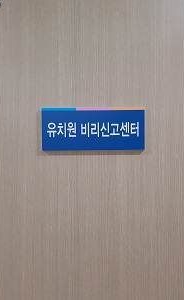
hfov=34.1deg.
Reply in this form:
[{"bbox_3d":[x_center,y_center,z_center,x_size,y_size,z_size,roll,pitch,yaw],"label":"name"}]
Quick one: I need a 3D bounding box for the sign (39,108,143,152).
[{"bbox_3d":[0.004,-0.065,0.929,0.316,0.130,0.018,0,0,0],"label":"sign"}]

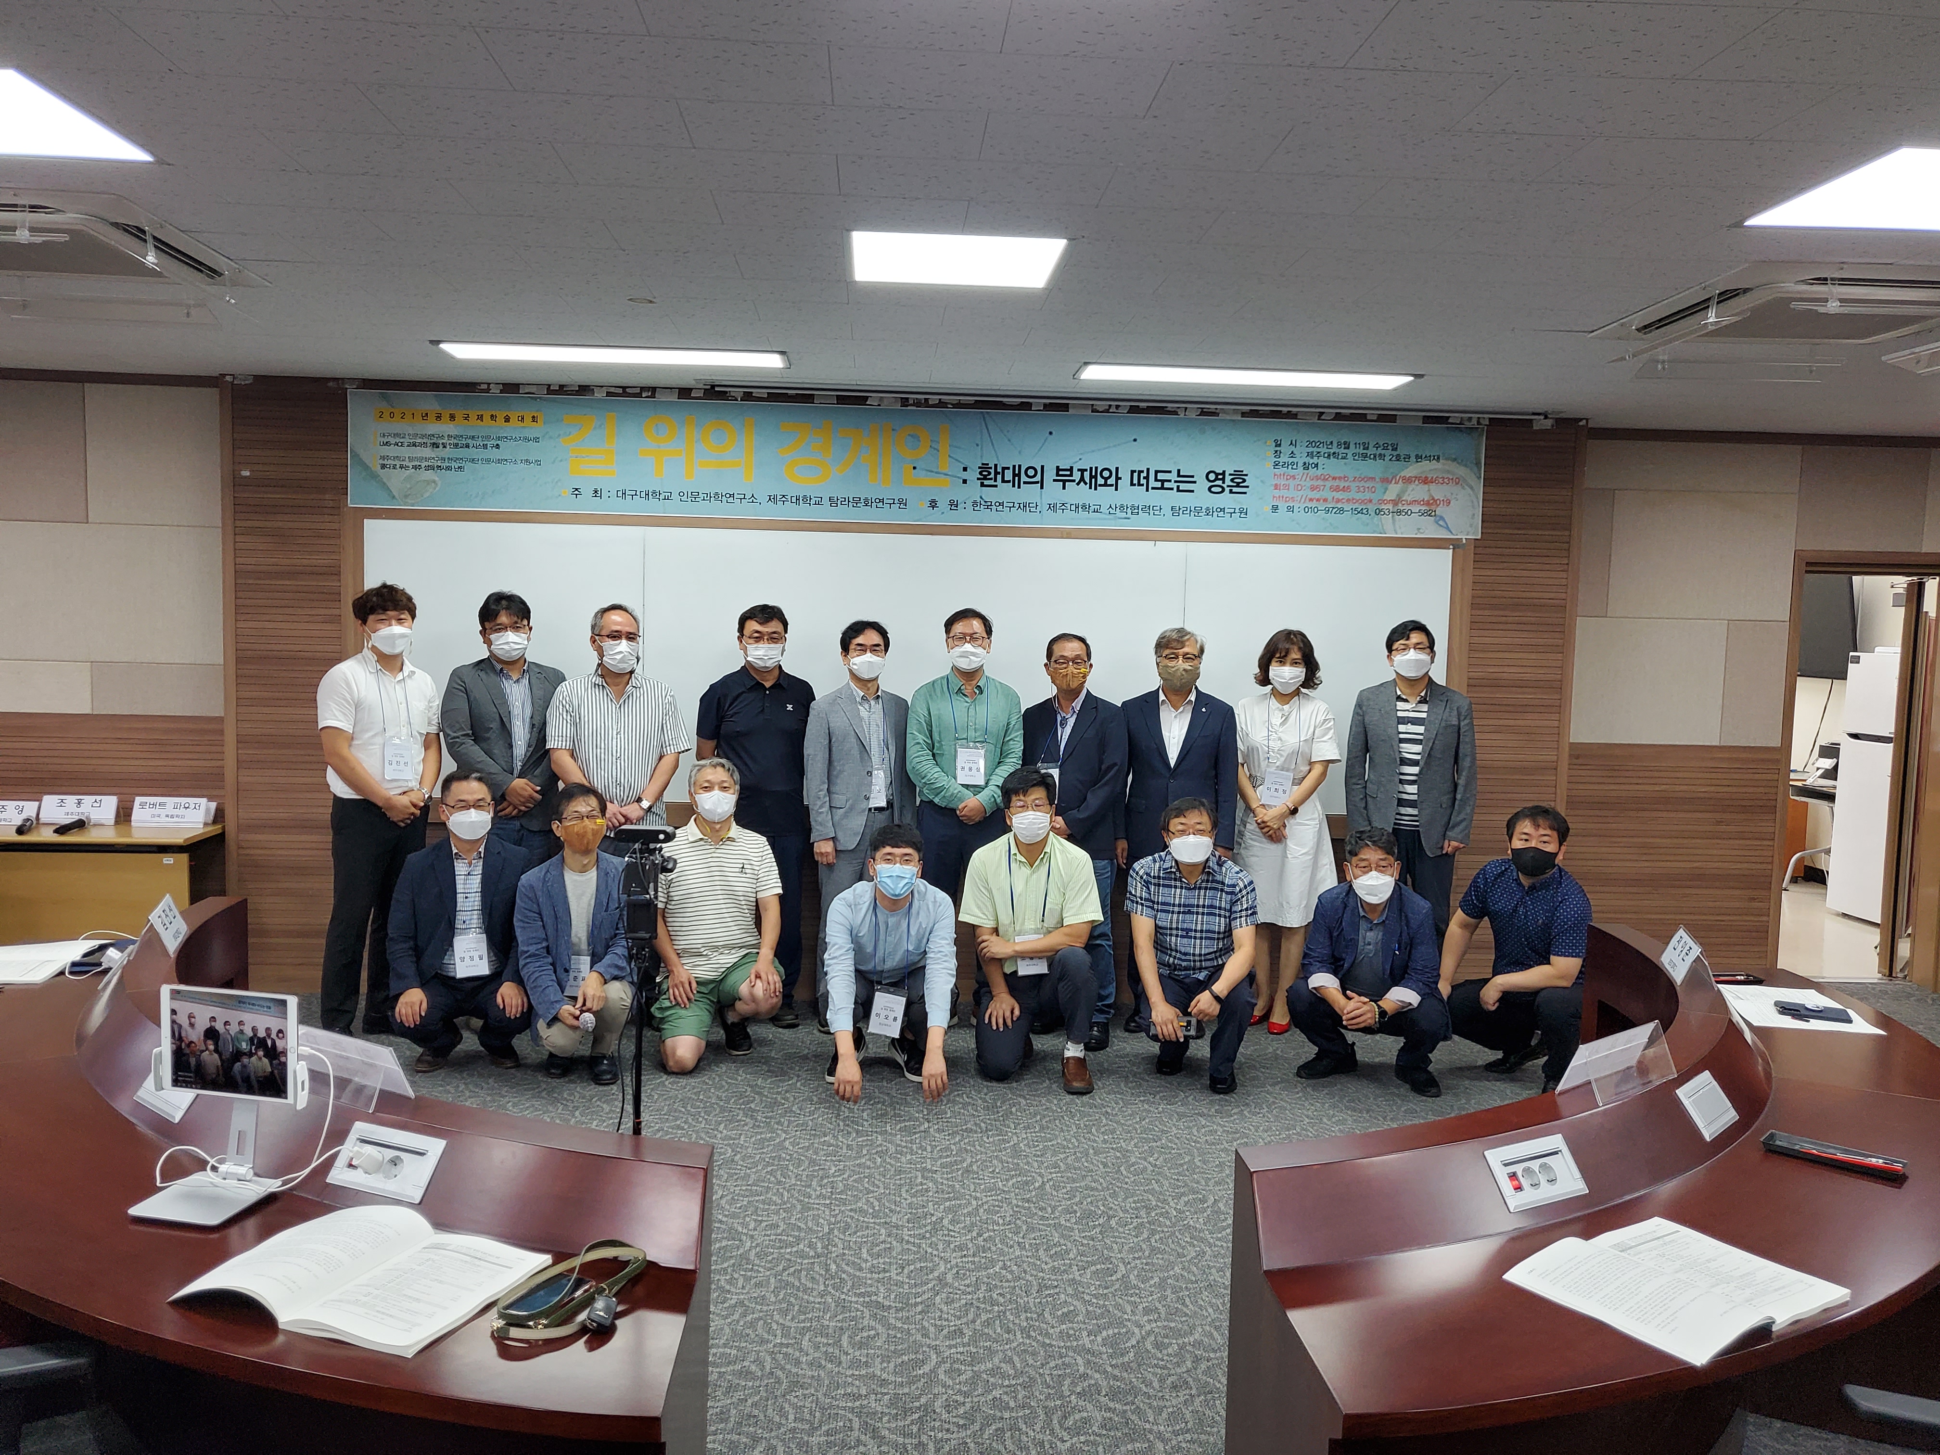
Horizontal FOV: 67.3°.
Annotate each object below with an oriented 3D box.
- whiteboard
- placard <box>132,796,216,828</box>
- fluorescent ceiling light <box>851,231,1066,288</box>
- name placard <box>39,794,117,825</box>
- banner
[{"bbox_3d":[-0.229,-0.252,6.558,4.860,1.230,0.040,1,4,-4],"label":"whiteboard"},{"bbox_3d":[-3.387,0.363,6.183,0.305,0.120,0.066,1,4,-4],"label":"placard"},{"bbox_3d":[-0.036,-1.305,4.002,0.600,0.060,0.600,1,4,-4],"label":"fluorescent ceiling light"},{"bbox_3d":[-3.794,0.351,6.225,0.315,0.120,0.066,1,4,-4],"label":"name placard"},{"bbox_3d":[-0.171,-1.149,6.412,5.000,0.495,0.020,1,4,-4],"label":"banner"}]

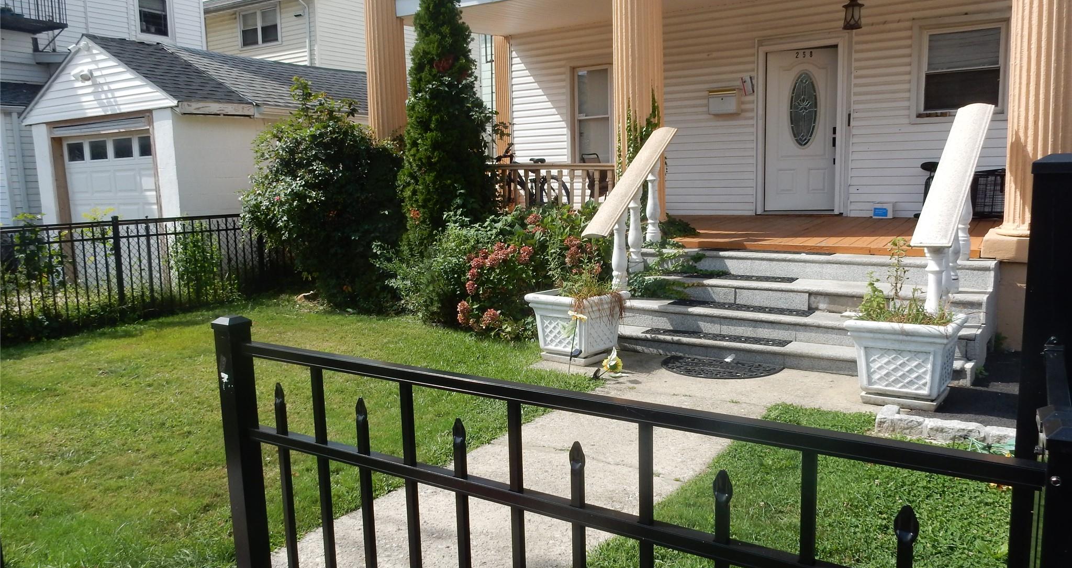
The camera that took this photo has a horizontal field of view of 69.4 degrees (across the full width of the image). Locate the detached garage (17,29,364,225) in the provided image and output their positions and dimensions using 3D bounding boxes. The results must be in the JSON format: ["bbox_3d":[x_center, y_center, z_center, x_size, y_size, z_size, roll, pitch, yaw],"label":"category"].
[{"bbox_3d":[-4.222,-2.051,13.470,4.137,3.484,6.700,4,9,34],"label":"detached garage"}]

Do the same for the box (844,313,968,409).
[{"bbox_3d":[2.372,0.474,4.949,0.595,0.545,0.595,5,10,38],"label":"box"}]

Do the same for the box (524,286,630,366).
[{"bbox_3d":[0.345,0.331,6.266,0.595,0.545,0.595,5,10,40],"label":"box"}]

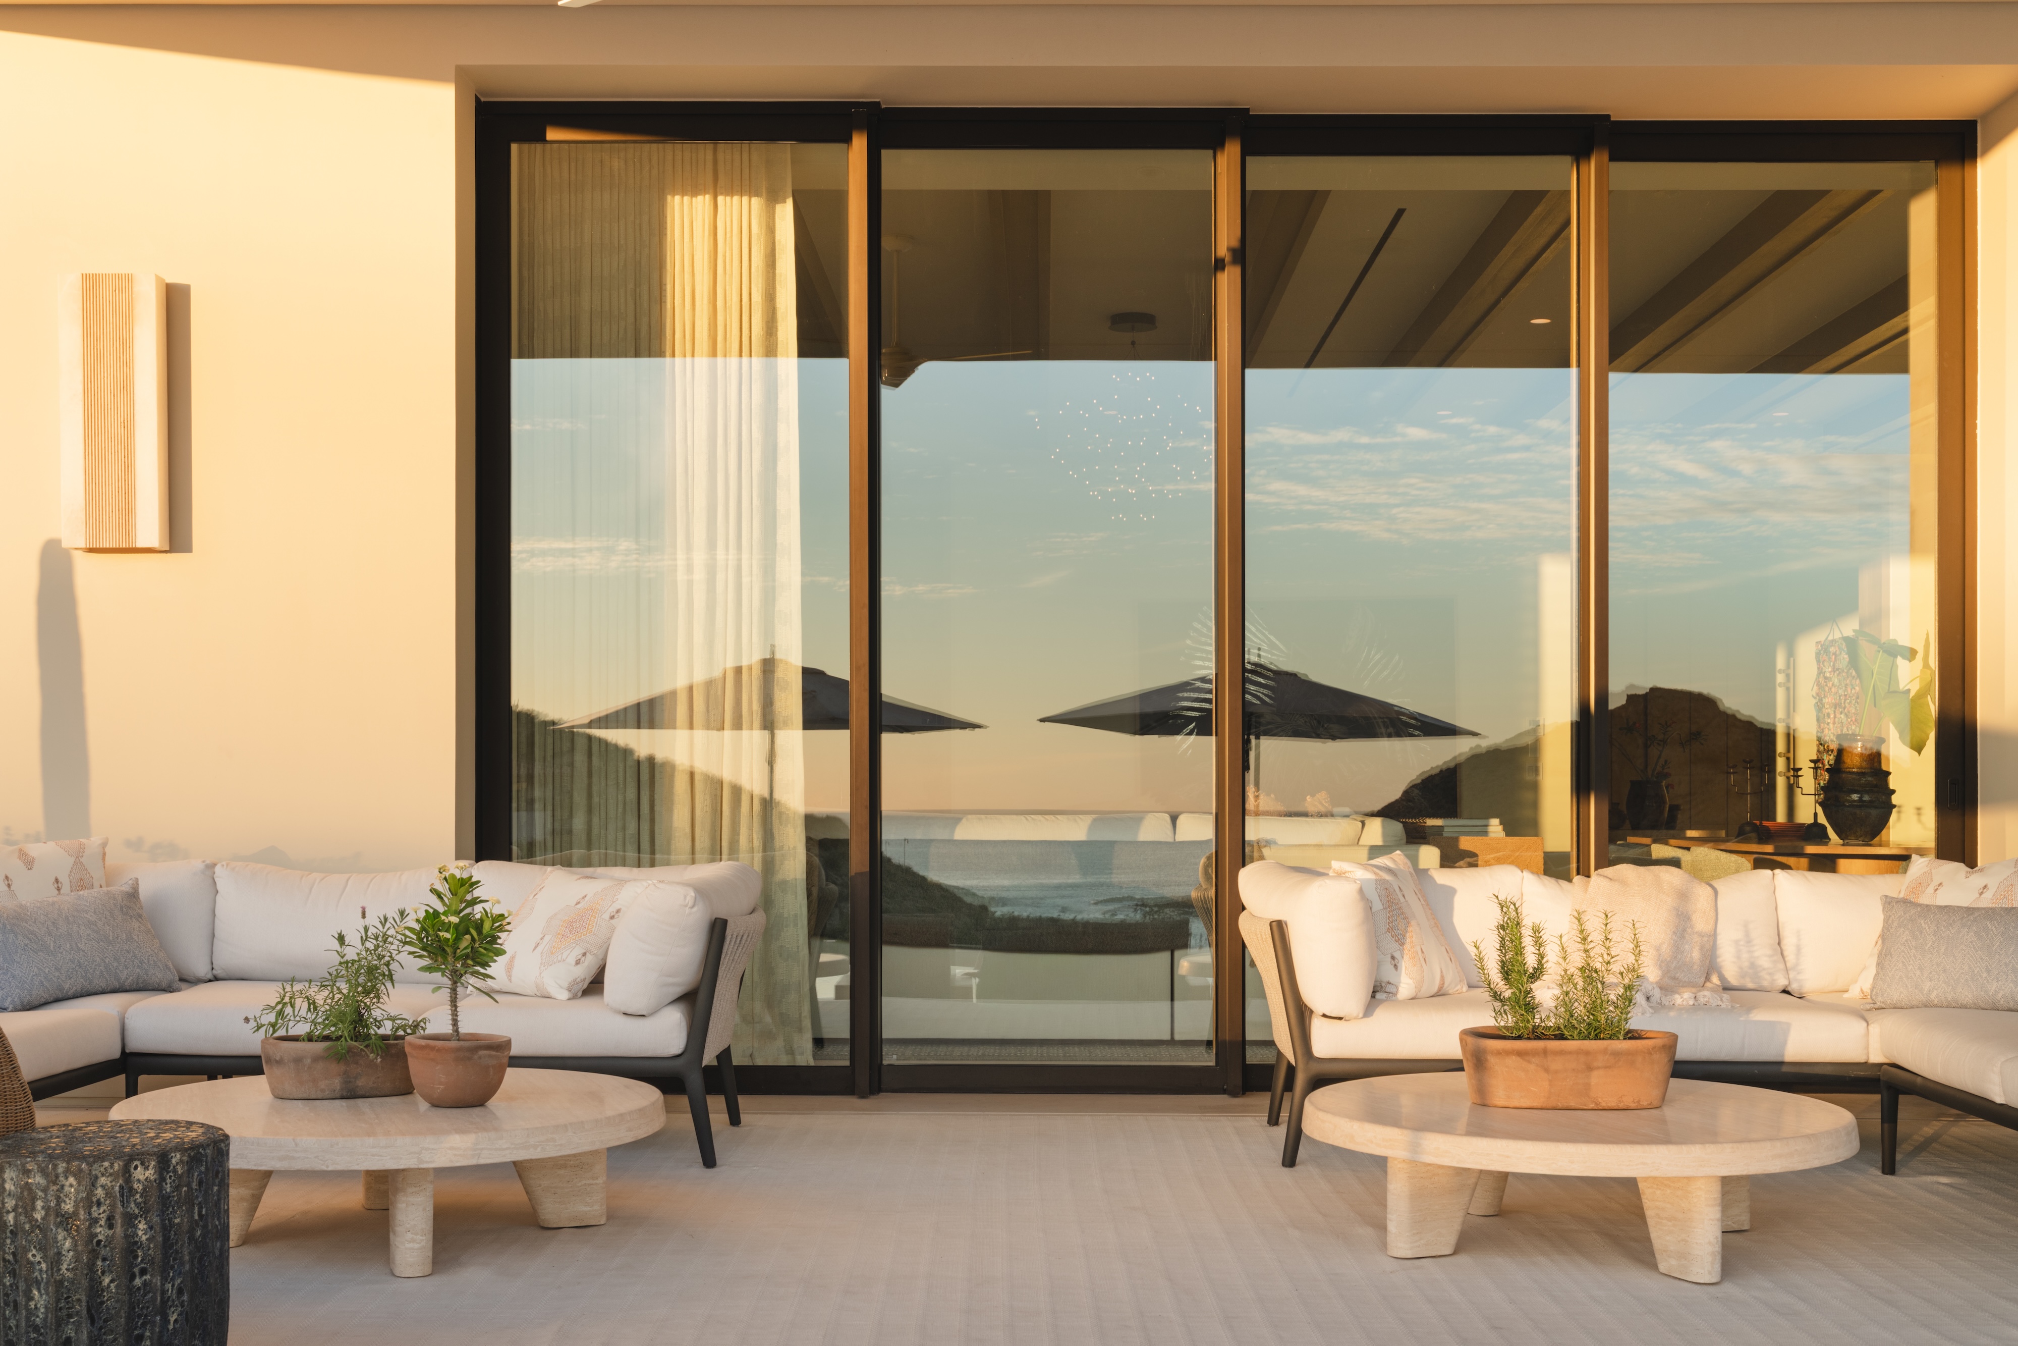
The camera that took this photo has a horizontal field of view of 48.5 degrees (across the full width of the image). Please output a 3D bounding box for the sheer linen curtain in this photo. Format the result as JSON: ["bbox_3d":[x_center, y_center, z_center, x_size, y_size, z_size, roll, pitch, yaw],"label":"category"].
[{"bbox_3d":[-1.228,-0.237,7.850,1.080,3.270,0.150,0,0,0],"label":"sheer linen curtain"}]

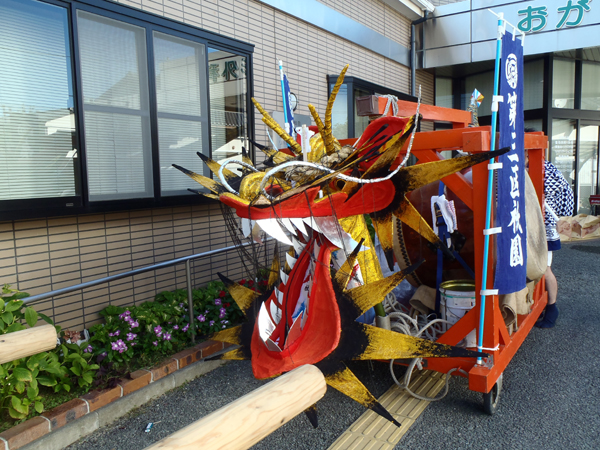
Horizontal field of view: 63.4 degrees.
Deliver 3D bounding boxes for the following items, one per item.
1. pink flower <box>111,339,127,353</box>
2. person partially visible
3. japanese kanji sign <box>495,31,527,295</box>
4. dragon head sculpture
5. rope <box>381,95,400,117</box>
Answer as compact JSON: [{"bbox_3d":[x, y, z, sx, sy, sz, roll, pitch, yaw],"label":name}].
[{"bbox_3d":[-1.245,0.827,3.330,0.110,0.095,0.080,-3,7,-17],"label":"pink flower"},{"bbox_3d":[2.240,0.040,4.370,0.420,1.700,0.500,-3,7,-17],"label":"person partially visible"},{"bbox_3d":[1.243,-0.359,2.834,0.060,1.460,0.430,6,11,43],"label":"japanese kanji sign"},{"bbox_3d":[0.048,0.166,2.502,1.600,1.820,1.100,3,8,38],"label":"dragon head sculpture"},{"bbox_3d":[0.582,-0.777,3.156,0.130,0.150,0.150,3,8,34],"label":"rope"}]

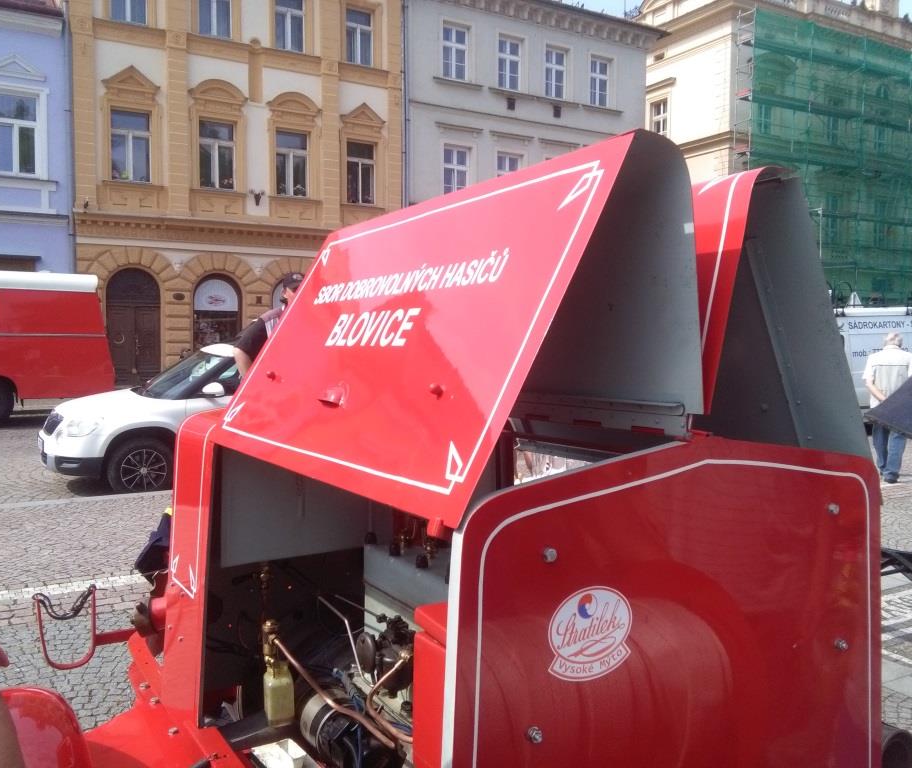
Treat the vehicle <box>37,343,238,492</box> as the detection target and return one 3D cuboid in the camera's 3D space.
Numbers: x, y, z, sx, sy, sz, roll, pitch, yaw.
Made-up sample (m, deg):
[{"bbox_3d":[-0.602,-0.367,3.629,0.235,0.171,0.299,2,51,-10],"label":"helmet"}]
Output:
[{"bbox_3d":[-2.712,0.340,10.113,4.220,1.690,1.840,-1,3,-32],"label":"vehicle"}]

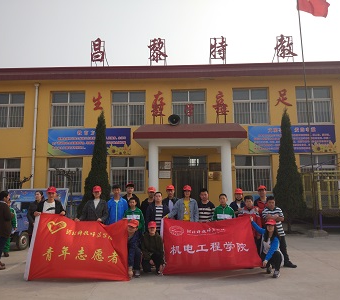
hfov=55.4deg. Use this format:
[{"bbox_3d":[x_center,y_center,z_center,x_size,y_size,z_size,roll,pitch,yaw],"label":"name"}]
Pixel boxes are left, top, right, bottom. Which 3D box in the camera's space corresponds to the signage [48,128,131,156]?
[{"bbox_3d":[-4.006,-0.403,16.108,4.183,1.345,0.080,-1,-7,2],"label":"signage"}]

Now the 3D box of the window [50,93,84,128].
[{"bbox_3d":[-5.322,-2.118,16.887,1.778,1.859,0.150,-1,-7,2],"label":"window"}]

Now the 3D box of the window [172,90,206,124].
[{"bbox_3d":[1.009,-2.195,16.644,1.778,1.859,0.150,-1,-7,2],"label":"window"}]

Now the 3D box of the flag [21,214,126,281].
[{"bbox_3d":[-1.735,1.820,6.053,1.920,1.190,0.250,-1,-7,1],"label":"flag"}]

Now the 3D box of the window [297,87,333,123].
[{"bbox_3d":[7.363,-2.263,16.400,1.778,1.859,0.150,-1,-7,2],"label":"window"}]

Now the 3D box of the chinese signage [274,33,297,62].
[{"bbox_3d":[6.101,-5.317,16.985,1.191,1.543,0.250,-1,-7,2],"label":"chinese signage"}]

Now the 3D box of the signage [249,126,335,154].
[{"bbox_3d":[5.926,-0.516,15.694,4.139,1.321,0.080,-1,-7,2],"label":"signage"}]

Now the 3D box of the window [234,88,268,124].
[{"bbox_3d":[4.063,-2.178,16.117,1.741,1.824,0.150,-1,-7,2],"label":"window"}]

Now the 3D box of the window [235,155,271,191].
[{"bbox_3d":[4.186,1.187,16.093,1.778,1.859,0.150,-1,-7,2],"label":"window"}]

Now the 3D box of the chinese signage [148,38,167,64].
[{"bbox_3d":[-0.637,-5.233,17.243,1.042,1.519,0.250,-1,-7,2],"label":"chinese signage"}]

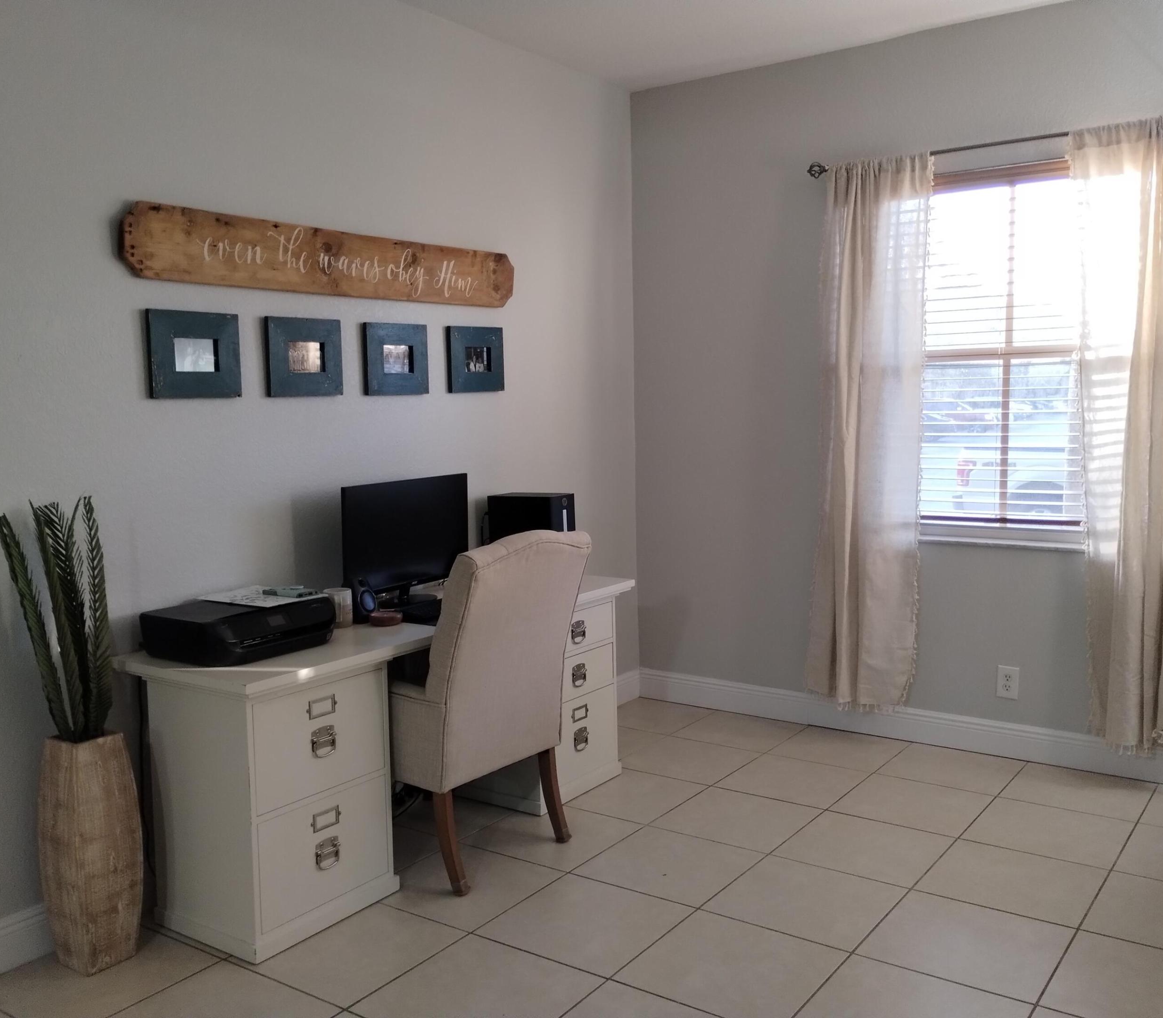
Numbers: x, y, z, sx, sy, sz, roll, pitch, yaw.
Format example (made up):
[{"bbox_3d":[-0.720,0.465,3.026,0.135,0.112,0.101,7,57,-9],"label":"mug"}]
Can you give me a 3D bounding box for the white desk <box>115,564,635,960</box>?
[{"bbox_3d":[-0.545,0.728,3.677,0.587,0.759,1.805,3,7,35],"label":"white desk"}]

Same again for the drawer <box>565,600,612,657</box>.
[{"bbox_3d":[-0.148,0.423,3.982,0.340,0.137,0.440,3,7,35],"label":"drawer"}]

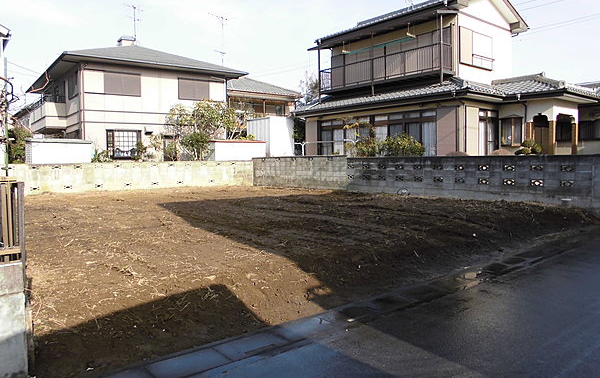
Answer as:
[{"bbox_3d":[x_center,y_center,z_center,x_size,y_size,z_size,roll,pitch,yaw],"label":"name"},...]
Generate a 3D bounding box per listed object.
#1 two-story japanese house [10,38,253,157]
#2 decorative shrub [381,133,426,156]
[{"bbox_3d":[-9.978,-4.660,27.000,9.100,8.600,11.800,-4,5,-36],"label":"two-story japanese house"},{"bbox_3d":[4.018,-1.290,17.675,1.450,1.843,1.600,-4,5,-41],"label":"decorative shrub"}]

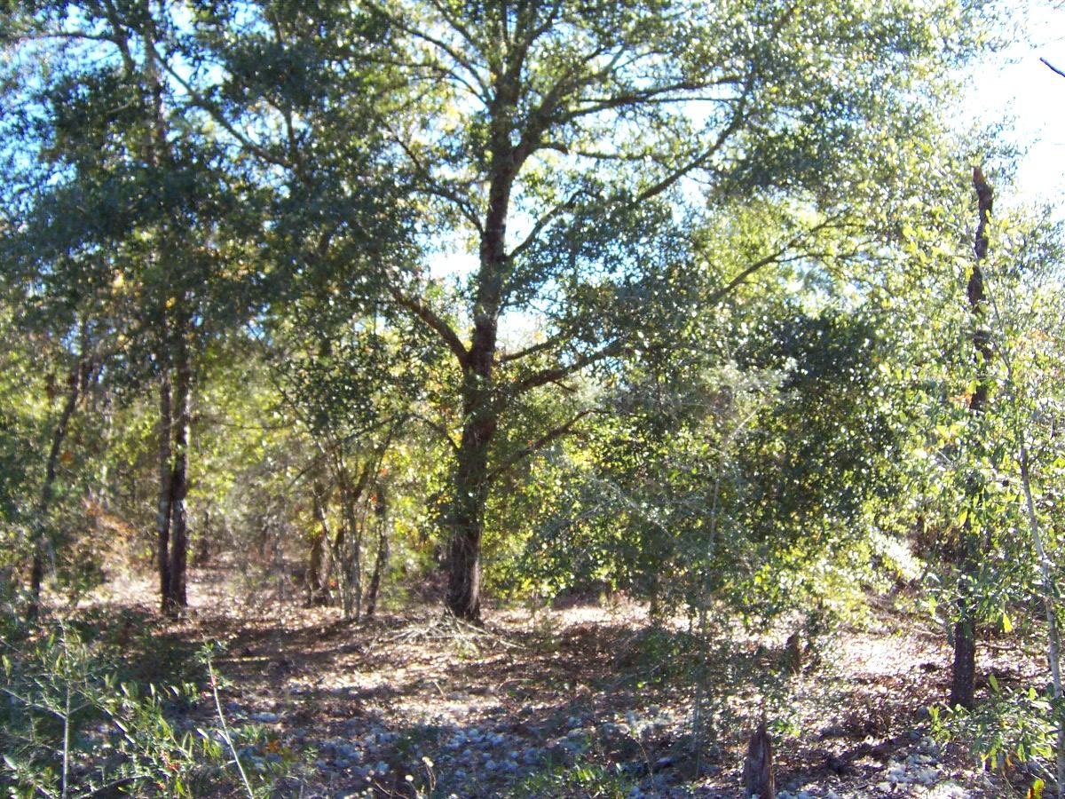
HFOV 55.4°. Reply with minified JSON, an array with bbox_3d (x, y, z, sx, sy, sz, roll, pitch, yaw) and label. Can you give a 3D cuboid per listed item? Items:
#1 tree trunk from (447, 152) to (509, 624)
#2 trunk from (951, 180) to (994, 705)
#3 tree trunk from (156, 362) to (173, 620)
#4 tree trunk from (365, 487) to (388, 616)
[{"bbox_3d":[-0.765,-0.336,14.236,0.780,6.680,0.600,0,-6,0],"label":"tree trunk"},{"bbox_3d":[3.574,0.235,8.253,0.300,4.360,0.250,0,-6,0],"label":"trunk"},{"bbox_3d":[-5.330,1.294,14.711,0.200,3.530,0.180,0,-6,0],"label":"tree trunk"},{"bbox_3d":[-2.162,2.084,14.091,0.320,1.830,0.220,0,-6,0],"label":"tree trunk"}]

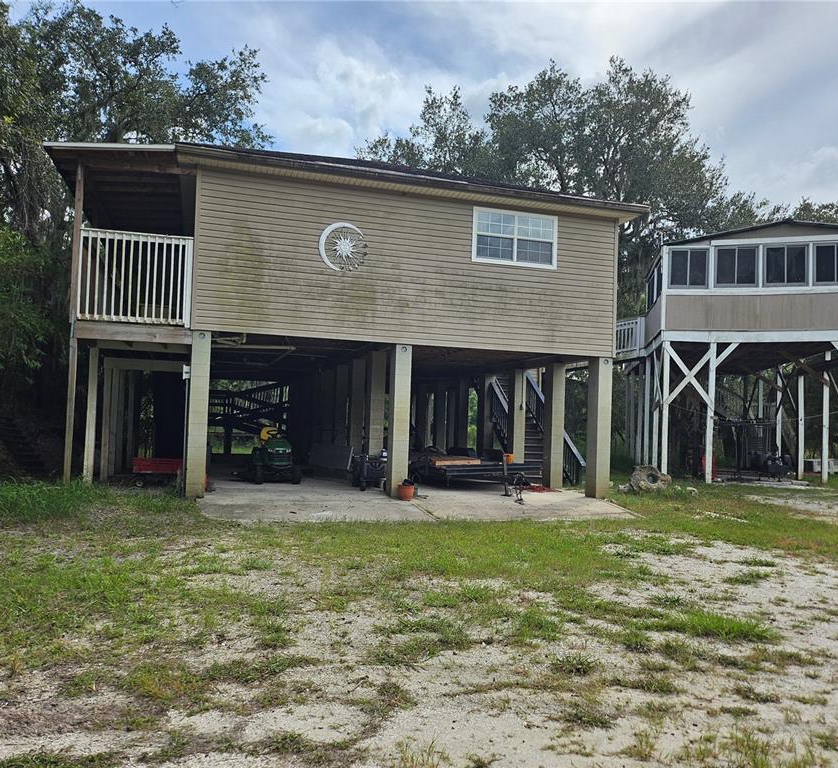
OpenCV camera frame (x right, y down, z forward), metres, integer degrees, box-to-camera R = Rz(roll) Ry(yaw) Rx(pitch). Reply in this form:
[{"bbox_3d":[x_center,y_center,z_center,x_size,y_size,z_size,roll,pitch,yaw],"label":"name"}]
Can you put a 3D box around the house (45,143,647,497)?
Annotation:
[{"bbox_3d":[-2.508,-1.518,18.911,11.211,7.726,12.524,3,-3,-16],"label":"house"}]

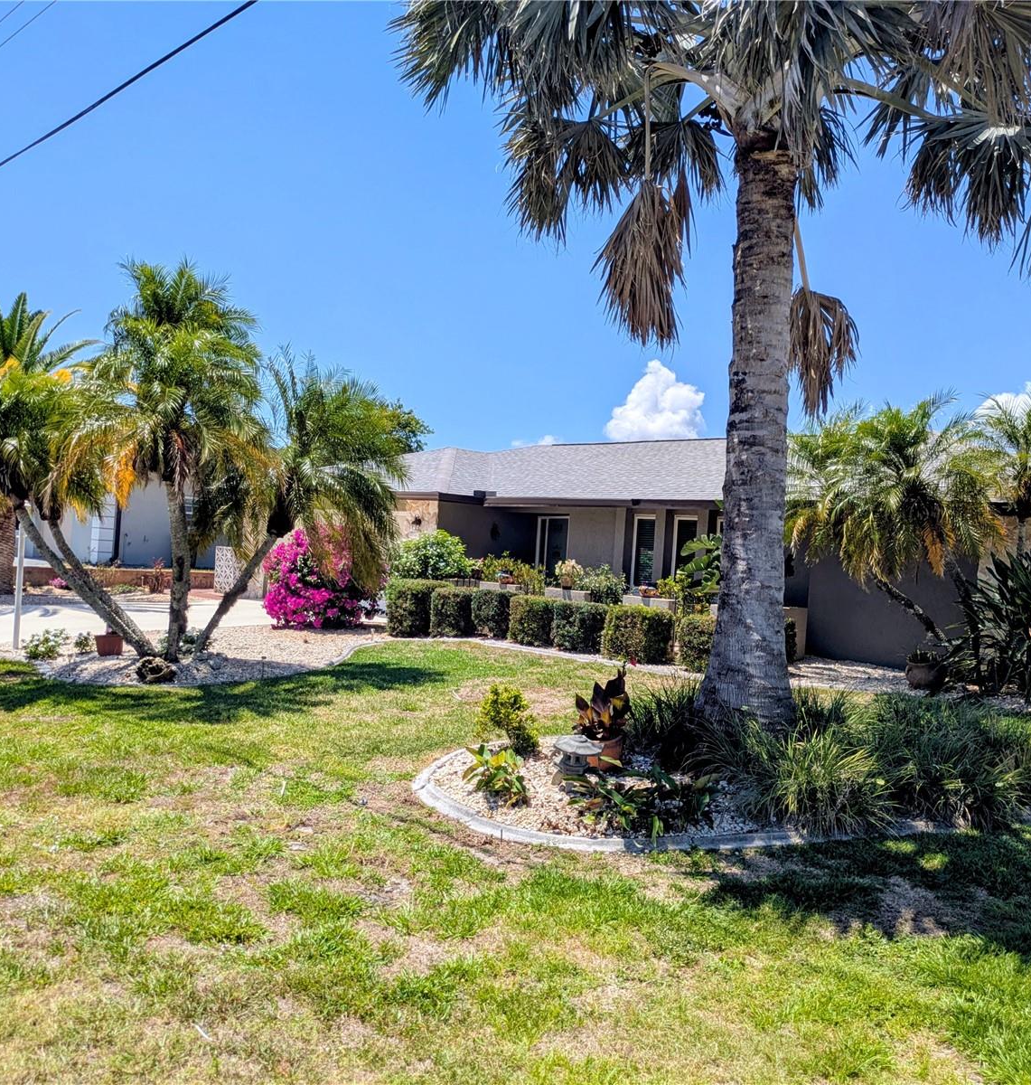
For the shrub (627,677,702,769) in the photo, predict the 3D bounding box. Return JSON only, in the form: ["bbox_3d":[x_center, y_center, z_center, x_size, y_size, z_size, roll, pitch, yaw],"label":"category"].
[{"bbox_3d":[1.188,1.344,8.354,0.680,0.620,0.650,4,0,9],"label":"shrub"}]

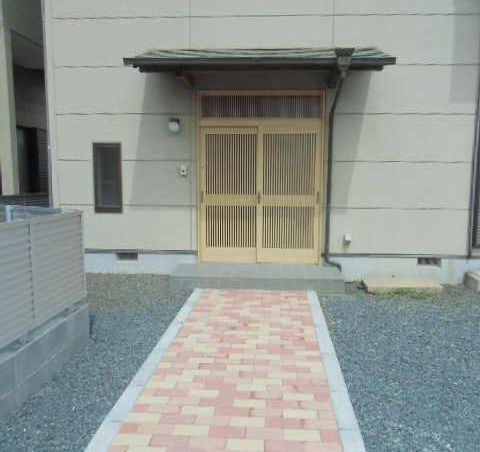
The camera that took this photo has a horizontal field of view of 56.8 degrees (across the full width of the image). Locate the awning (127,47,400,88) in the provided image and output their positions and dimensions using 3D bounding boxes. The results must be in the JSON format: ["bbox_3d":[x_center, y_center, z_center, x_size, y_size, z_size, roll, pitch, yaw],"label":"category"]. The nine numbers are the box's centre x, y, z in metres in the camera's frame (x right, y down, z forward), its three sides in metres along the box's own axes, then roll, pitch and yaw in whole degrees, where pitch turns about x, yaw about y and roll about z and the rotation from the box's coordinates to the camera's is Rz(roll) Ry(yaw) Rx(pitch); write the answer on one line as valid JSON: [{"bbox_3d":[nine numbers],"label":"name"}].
[{"bbox_3d":[0.229,-1.967,5.237,2.950,0.505,0.960,1,7,3],"label":"awning"}]

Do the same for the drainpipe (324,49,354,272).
[{"bbox_3d":[1.185,-0.633,5.312,0.315,2.620,0.970,1,7,3],"label":"drainpipe"}]

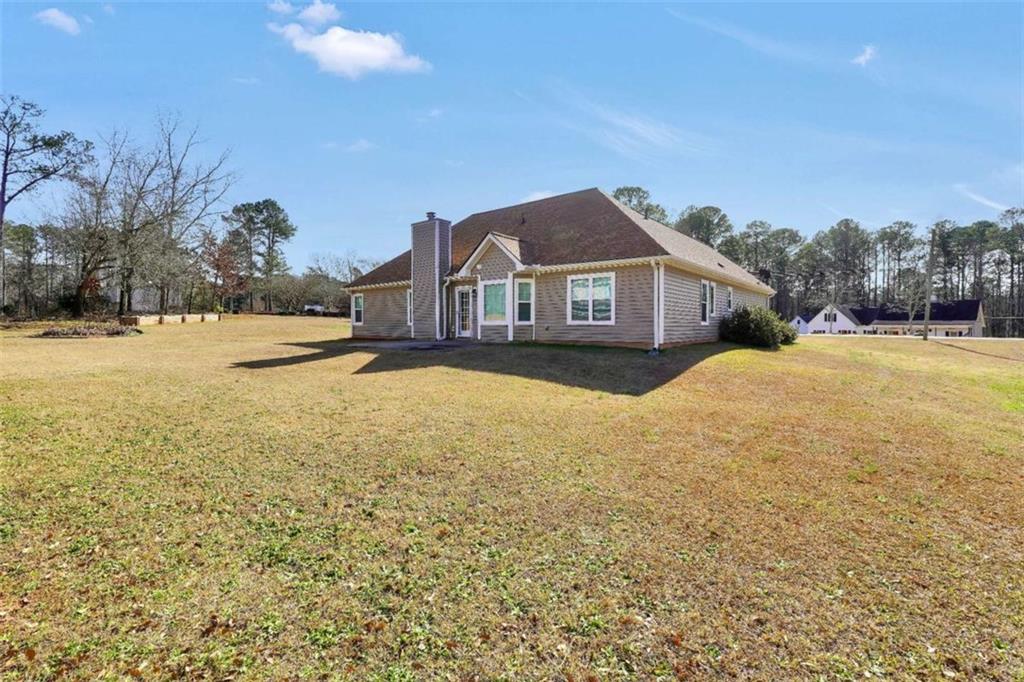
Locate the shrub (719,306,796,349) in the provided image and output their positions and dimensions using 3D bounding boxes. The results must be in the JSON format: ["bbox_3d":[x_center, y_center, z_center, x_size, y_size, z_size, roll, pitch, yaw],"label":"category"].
[{"bbox_3d":[10.618,-0.580,18.423,2.500,1.750,3.200,2,3,39],"label":"shrub"}]

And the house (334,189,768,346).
[{"bbox_3d":[4.011,-3.656,26.125,18.300,6.950,21.000,2,3,39],"label":"house"}]

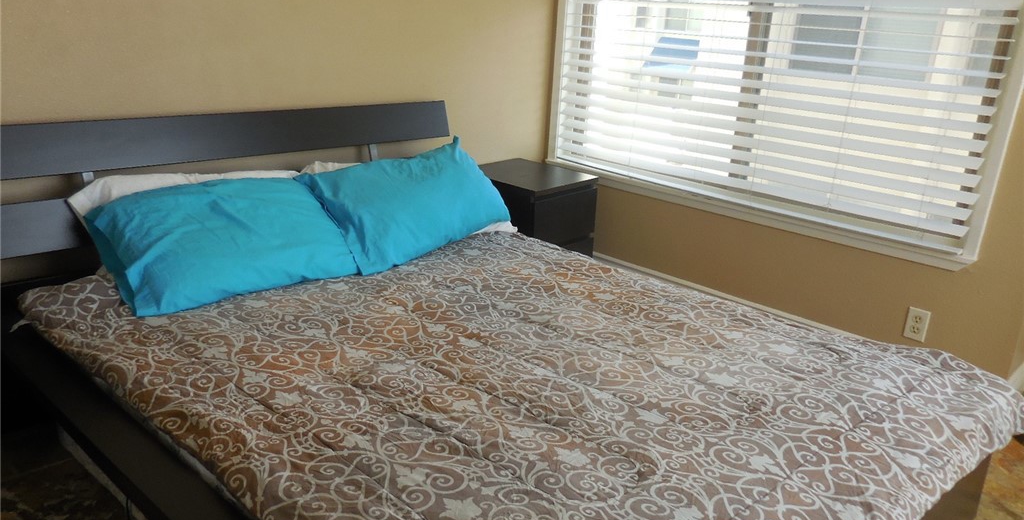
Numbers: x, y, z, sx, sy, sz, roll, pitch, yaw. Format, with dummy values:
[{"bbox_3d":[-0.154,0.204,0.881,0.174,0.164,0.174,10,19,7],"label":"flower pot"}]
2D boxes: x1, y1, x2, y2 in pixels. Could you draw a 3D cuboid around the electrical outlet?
[{"bbox_3d":[1.474,0.235,2.688,0.070,0.114,0.008,20,25,41],"label":"electrical outlet"}]

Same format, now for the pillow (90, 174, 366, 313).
[{"bbox_3d":[-0.861,-0.058,2.255,0.680,0.170,0.460,-15,54,-41],"label":"pillow"}]

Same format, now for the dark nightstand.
[{"bbox_3d":[0.051,-0.112,3.323,0.480,0.550,0.405,20,25,41],"label":"dark nightstand"}]

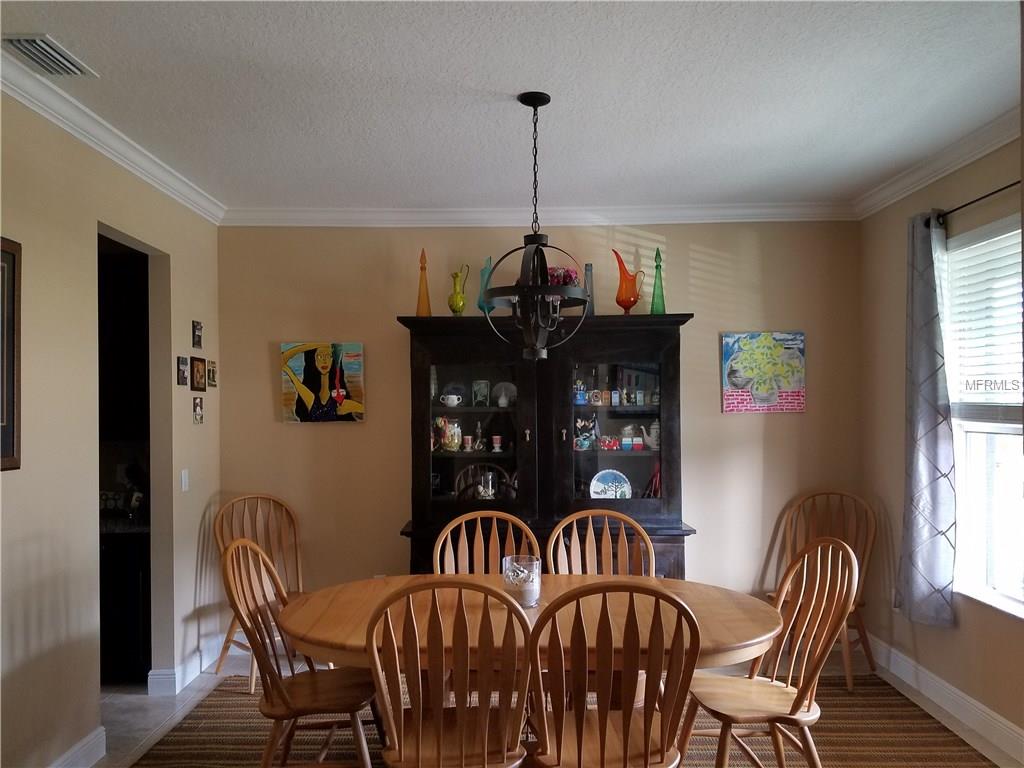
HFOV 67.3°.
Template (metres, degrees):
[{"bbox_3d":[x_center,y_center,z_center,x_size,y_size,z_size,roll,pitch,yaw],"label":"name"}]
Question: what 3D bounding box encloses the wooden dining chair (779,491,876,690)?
[{"bbox_3d":[1.772,1.153,4.443,0.520,1.000,0.550,-2,-2,37],"label":"wooden dining chair"}]

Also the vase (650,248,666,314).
[{"bbox_3d":[0.878,-0.598,4.607,0.092,0.431,0.092,0,-2,0],"label":"vase"}]

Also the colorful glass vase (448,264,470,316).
[{"bbox_3d":[-0.312,-0.540,4.496,0.111,0.336,0.100,0,-2,0],"label":"colorful glass vase"}]

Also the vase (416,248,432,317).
[{"bbox_3d":[-0.525,-0.593,4.608,0.092,0.441,0.092,0,-2,0],"label":"vase"}]

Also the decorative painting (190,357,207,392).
[{"bbox_3d":[-1.803,-0.051,4.424,0.020,0.193,0.172,0,-2,0],"label":"decorative painting"}]

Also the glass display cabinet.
[{"bbox_3d":[0.205,0.645,4.564,1.681,2.046,0.470,0,-2,0],"label":"glass display cabinet"}]

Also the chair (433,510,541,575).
[{"bbox_3d":[-0.118,1.124,3.479,0.510,1.015,0.570,0,-2,0],"label":"chair"}]

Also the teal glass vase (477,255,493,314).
[{"bbox_3d":[-0.158,-0.576,4.607,0.105,0.402,0.105,0,-2,0],"label":"teal glass vase"}]

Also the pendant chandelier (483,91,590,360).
[{"bbox_3d":[0.095,-0.611,2.999,0.415,1.034,0.415,0,-2,0],"label":"pendant chandelier"}]

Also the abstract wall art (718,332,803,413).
[{"bbox_3d":[1.573,-0.072,4.813,0.504,0.508,0.035,0,-2,0],"label":"abstract wall art"}]

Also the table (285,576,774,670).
[{"bbox_3d":[0.058,1.232,2.931,1.820,0.765,1.085,-1,-2,4],"label":"table"}]

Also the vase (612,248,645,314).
[{"bbox_3d":[0.685,-0.585,4.502,0.186,0.409,0.130,0,-2,0],"label":"vase"}]

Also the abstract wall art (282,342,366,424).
[{"bbox_3d":[-1.171,-0.010,4.752,0.507,0.490,0.035,0,-2,0],"label":"abstract wall art"}]

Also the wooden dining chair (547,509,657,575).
[{"bbox_3d":[0.442,1.119,3.482,0.510,1.015,0.570,0,-2,0],"label":"wooden dining chair"}]

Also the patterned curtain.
[{"bbox_3d":[2.036,0.164,3.837,0.150,2.000,0.420,0,-2,0],"label":"patterned curtain"}]

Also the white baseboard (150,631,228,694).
[{"bbox_3d":[-1.874,1.614,4.455,0.152,0.133,0.654,0,-2,0],"label":"white baseboard"}]

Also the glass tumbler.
[{"bbox_3d":[0.040,0.780,3.039,0.150,0.176,0.150,0,-2,0],"label":"glass tumbler"}]

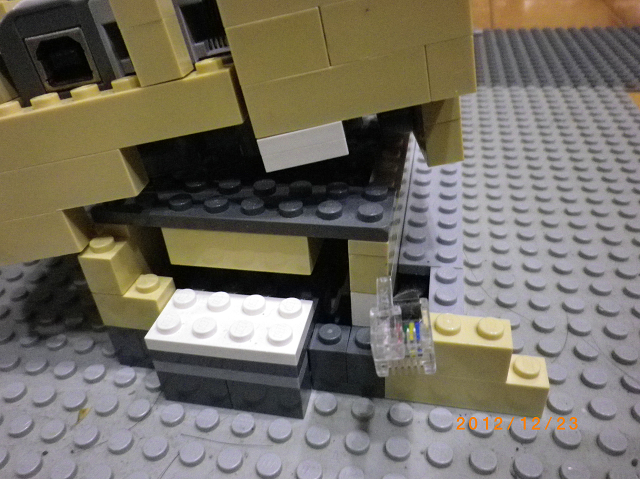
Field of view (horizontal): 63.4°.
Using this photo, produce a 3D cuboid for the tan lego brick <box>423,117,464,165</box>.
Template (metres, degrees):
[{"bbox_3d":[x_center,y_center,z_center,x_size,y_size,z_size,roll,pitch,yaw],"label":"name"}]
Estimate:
[{"bbox_3d":[0.028,-0.024,0.120,0.008,0.010,0.010,-10,27,8],"label":"tan lego brick"}]

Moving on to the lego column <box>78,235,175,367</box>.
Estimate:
[{"bbox_3d":[-0.041,0.015,0.118,0.016,0.034,0.008,4,36,12],"label":"lego column"}]

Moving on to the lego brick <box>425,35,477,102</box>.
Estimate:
[{"bbox_3d":[0.023,-0.032,0.093,0.008,0.010,0.010,-10,27,8],"label":"lego brick"}]

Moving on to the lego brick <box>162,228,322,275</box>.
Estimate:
[{"bbox_3d":[-0.016,-0.002,0.115,0.032,0.010,0.016,4,36,12],"label":"lego brick"}]

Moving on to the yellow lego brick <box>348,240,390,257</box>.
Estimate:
[{"bbox_3d":[0.011,-0.001,0.105,0.008,0.003,0.010,4,36,12],"label":"yellow lego brick"}]

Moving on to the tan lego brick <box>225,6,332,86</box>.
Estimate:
[{"bbox_3d":[-0.007,-0.035,0.092,0.016,0.010,0.008,-10,24,9],"label":"tan lego brick"}]

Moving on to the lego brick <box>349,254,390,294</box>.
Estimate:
[{"bbox_3d":[0.011,0.005,0.110,0.008,0.010,0.010,4,34,11],"label":"lego brick"}]

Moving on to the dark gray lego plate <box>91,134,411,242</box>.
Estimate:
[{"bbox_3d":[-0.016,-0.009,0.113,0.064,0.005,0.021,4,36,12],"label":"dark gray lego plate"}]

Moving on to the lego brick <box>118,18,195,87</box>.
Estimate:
[{"bbox_3d":[-0.028,-0.034,0.092,0.008,0.010,0.009,-10,27,6],"label":"lego brick"}]

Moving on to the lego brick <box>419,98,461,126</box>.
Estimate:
[{"bbox_3d":[0.026,-0.032,0.116,0.008,0.010,0.010,-10,27,8],"label":"lego brick"}]

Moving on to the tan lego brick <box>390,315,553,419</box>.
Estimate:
[{"bbox_3d":[0.030,0.025,0.106,0.032,0.021,0.008,4,36,12],"label":"tan lego brick"}]

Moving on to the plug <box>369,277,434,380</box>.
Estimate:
[{"bbox_3d":[0.013,0.014,0.084,0.010,0.008,0.014,-7,60,8],"label":"plug"}]

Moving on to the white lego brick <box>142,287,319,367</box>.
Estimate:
[{"bbox_3d":[-0.019,0.018,0.110,0.032,0.005,0.016,4,34,11],"label":"white lego brick"}]

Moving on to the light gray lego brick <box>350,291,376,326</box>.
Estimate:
[{"bbox_3d":[0.011,0.013,0.116,0.008,0.010,0.010,4,34,11],"label":"light gray lego brick"}]

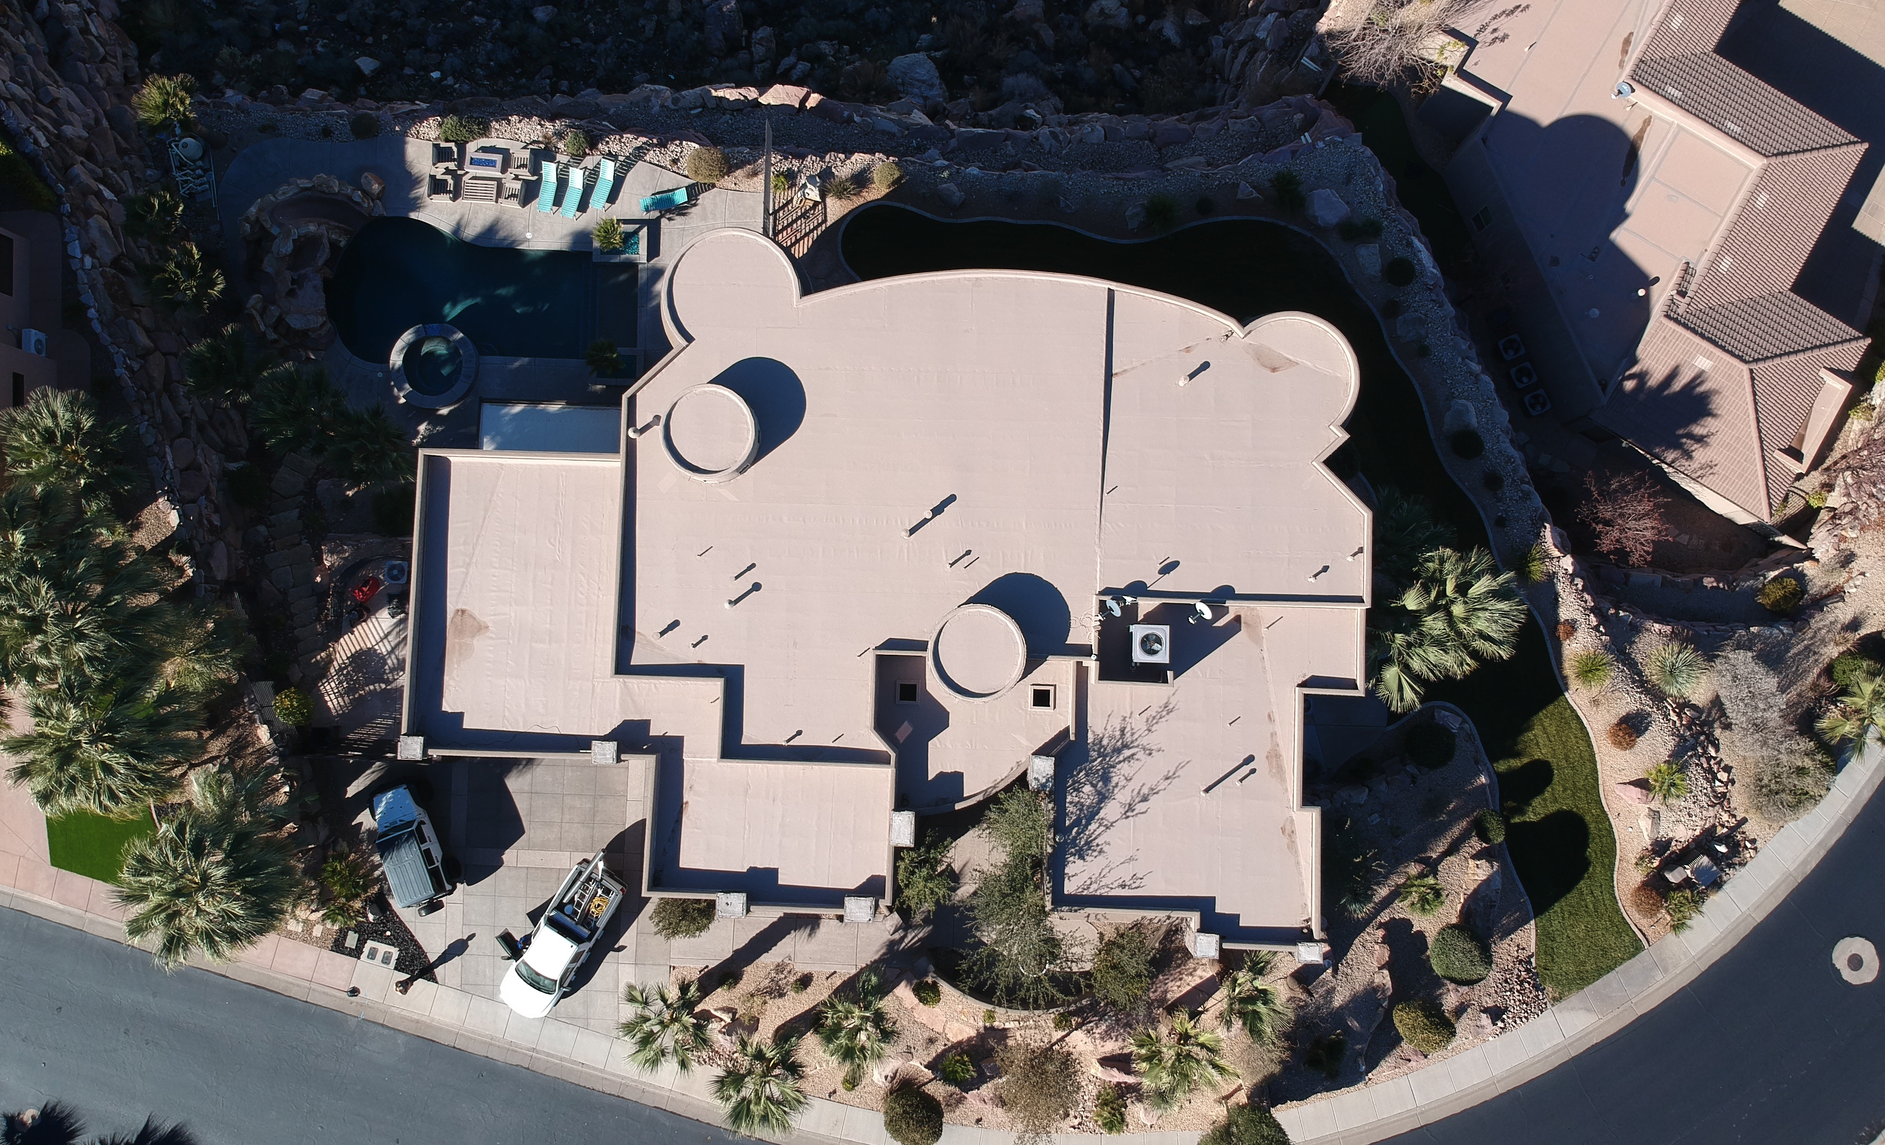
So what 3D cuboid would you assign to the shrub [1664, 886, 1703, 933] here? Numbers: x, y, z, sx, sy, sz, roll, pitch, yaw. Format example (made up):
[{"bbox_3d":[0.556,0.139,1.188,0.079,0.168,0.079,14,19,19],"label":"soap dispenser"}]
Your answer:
[{"bbox_3d":[27.890,12.660,51.020,1.100,1.100,1.730,0,86,0],"label":"shrub"}]

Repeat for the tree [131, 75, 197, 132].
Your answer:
[{"bbox_3d":[-29.380,-17.710,52.050,2.160,3.000,2.100,0,86,0],"label":"tree"}]

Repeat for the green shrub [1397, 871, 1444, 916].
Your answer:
[{"bbox_3d":[17.513,11.747,49.813,1.600,1.200,1.500,0,86,0],"label":"green shrub"}]

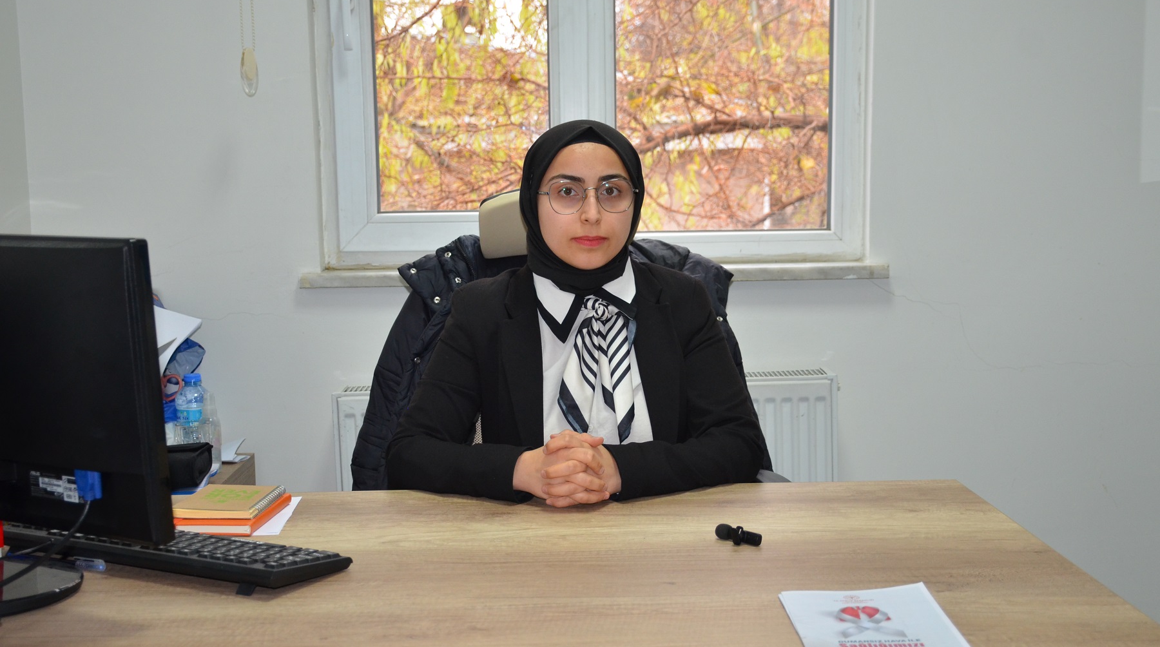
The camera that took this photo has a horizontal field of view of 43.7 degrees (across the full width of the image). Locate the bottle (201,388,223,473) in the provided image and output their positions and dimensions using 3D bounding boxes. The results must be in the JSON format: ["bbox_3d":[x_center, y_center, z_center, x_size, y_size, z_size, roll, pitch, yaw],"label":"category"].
[{"bbox_3d":[-0.620,0.180,2.430,0.043,0.146,0.043,-1,9,-1],"label":"bottle"}]

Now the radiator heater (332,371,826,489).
[{"bbox_3d":[0.019,0.410,2.957,1.000,0.600,0.100,-2,9,-1],"label":"radiator heater"}]

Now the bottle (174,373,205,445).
[{"bbox_3d":[-0.661,0.170,2.480,0.061,0.170,0.061,-1,9,-1],"label":"bottle"}]

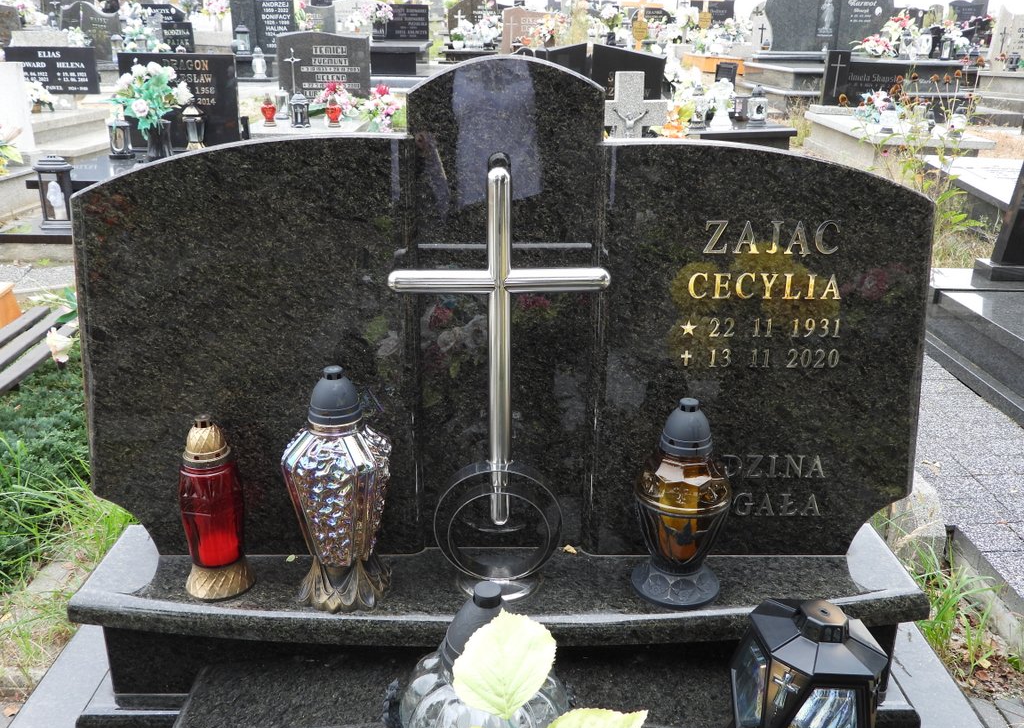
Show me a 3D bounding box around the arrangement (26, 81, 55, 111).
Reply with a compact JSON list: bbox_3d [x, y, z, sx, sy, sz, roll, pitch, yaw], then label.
[{"bbox_3d":[-3.719,-2.110,7.000,0.230,0.260,0.210,0,21,0],"label":"arrangement"}]

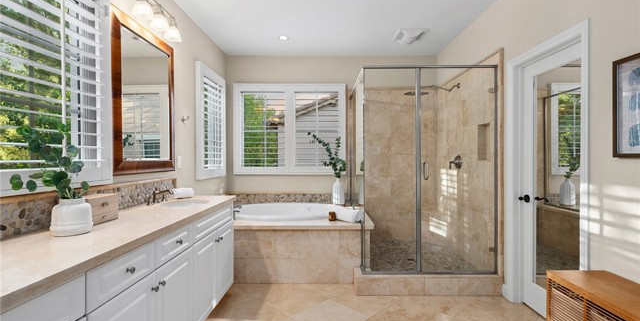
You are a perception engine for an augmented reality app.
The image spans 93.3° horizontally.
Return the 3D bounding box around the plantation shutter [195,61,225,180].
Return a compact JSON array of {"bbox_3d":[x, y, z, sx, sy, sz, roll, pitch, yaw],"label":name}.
[{"bbox_3d":[-1.324,-0.437,3.743,0.055,1.306,0.849,0,0,1],"label":"plantation shutter"}]

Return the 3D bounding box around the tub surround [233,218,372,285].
[{"bbox_3d":[-0.399,0.935,3.660,1.895,0.589,1.342,0,0,1],"label":"tub surround"}]

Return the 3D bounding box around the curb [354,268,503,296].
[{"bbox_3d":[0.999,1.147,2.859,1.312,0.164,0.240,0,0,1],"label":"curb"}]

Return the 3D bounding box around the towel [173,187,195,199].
[{"bbox_3d":[-1.220,0.289,2.729,0.190,0.092,0.100,-1,1,-37],"label":"towel"}]

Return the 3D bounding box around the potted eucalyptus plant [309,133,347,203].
[{"bbox_3d":[0.103,0.120,4.130,0.517,1.008,0.340,0,0,1],"label":"potted eucalyptus plant"}]

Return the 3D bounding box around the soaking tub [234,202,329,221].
[{"bbox_3d":[-0.405,0.850,3.728,1.470,0.480,1.090,0,0,1],"label":"soaking tub"}]

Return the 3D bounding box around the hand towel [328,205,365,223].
[{"bbox_3d":[0.286,0.579,3.240,0.360,0.125,0.135,0,1,45],"label":"hand towel"}]

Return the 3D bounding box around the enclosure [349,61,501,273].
[{"bbox_3d":[1.036,0.086,3.548,1.249,1.946,1.510,0,0,1],"label":"enclosure"}]

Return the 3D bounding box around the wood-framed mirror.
[{"bbox_3d":[-1.349,-0.459,2.372,0.045,1.117,0.800,0,0,1],"label":"wood-framed mirror"}]

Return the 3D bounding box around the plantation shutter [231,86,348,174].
[{"bbox_3d":[-0.422,-0.438,4.291,1.588,1.298,0.060,0,0,1],"label":"plantation shutter"}]

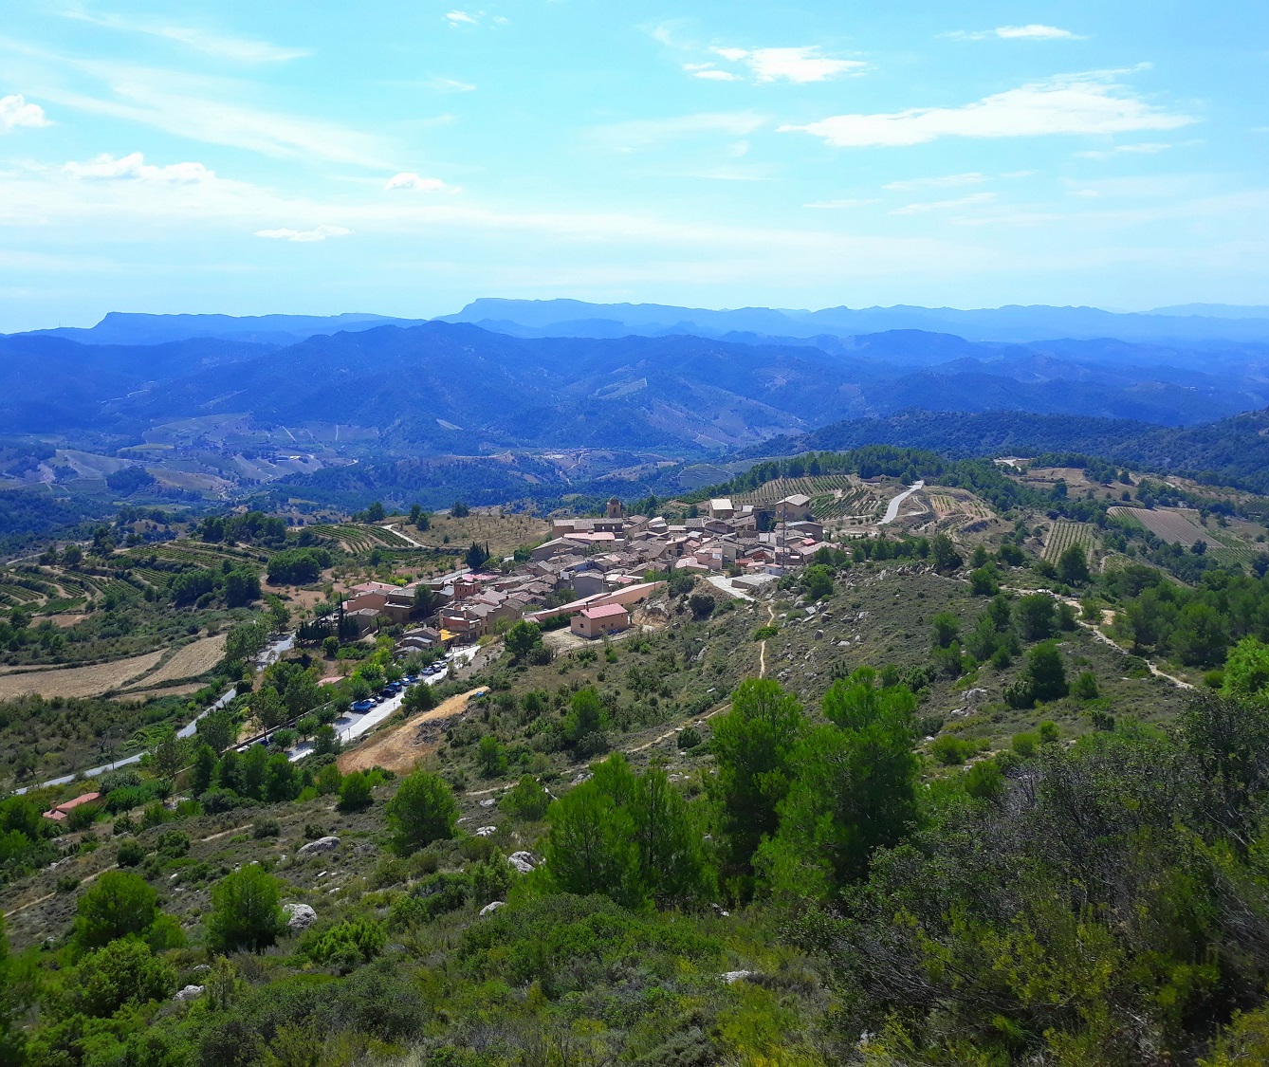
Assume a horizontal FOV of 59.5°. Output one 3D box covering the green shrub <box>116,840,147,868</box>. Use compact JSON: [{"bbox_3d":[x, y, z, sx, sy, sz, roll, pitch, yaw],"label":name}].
[{"bbox_3d":[-41.917,26.725,92.486,2.594,2.217,2.386,-6,13,-26],"label":"green shrub"}]

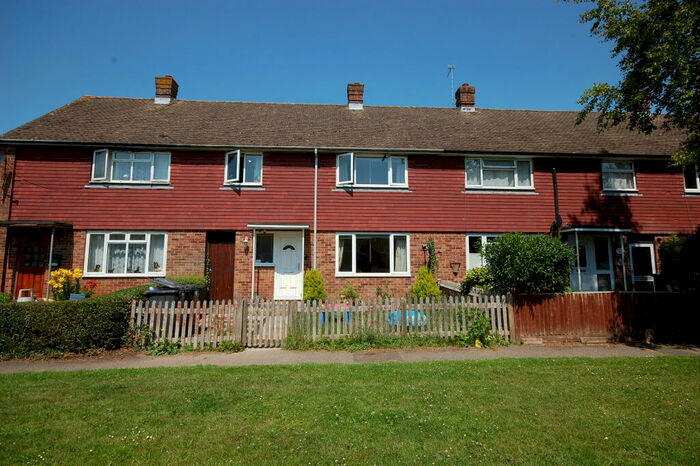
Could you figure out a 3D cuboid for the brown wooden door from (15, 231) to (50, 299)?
[{"bbox_3d":[-9.153,0.950,10.693,0.810,2.000,0.100,0,-7,-4],"label":"brown wooden door"}]

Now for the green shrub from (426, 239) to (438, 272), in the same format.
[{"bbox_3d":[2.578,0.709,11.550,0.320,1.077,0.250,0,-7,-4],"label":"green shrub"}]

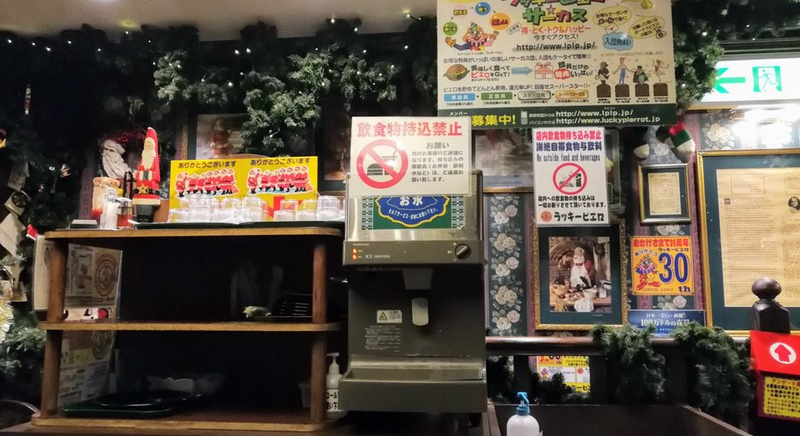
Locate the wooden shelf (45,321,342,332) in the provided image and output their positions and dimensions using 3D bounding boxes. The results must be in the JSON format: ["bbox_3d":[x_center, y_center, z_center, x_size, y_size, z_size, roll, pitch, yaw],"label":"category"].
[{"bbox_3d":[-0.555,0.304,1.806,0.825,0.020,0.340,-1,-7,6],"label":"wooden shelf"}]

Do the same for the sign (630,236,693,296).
[{"bbox_3d":[1.191,0.216,2.830,0.273,0.265,0.008,-1,-7,6],"label":"sign"}]

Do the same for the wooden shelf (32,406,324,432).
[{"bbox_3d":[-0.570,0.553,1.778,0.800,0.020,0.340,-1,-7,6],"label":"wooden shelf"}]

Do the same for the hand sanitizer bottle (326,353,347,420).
[{"bbox_3d":[-0.178,0.462,1.686,0.070,0.177,0.070,3,-7,-24],"label":"hand sanitizer bottle"}]

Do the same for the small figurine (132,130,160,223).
[{"bbox_3d":[-0.744,-0.120,1.823,0.080,0.289,0.075,0,-7,-4],"label":"small figurine"}]

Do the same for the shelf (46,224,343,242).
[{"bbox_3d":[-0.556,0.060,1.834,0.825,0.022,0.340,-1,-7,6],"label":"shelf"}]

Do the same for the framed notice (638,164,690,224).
[{"bbox_3d":[1.212,-0.108,2.850,0.220,0.277,0.030,-1,-7,6],"label":"framed notice"}]

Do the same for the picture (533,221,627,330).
[{"bbox_3d":[0.824,0.258,2.849,0.412,0.496,0.030,-1,-7,6],"label":"picture"}]

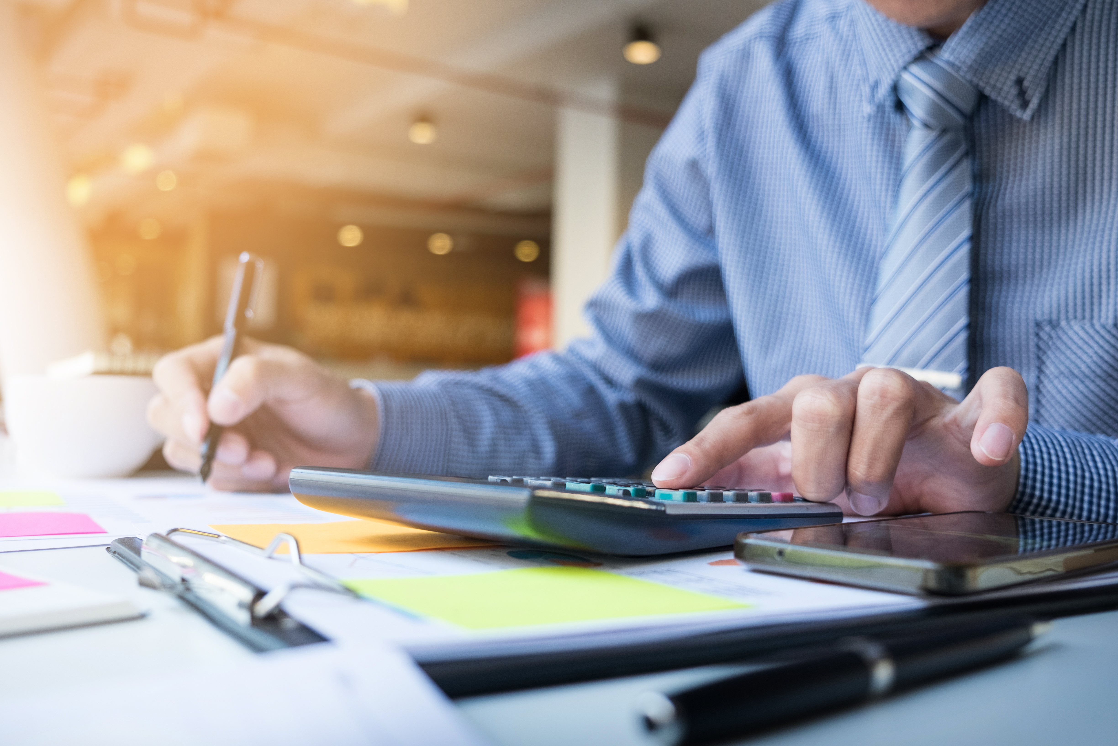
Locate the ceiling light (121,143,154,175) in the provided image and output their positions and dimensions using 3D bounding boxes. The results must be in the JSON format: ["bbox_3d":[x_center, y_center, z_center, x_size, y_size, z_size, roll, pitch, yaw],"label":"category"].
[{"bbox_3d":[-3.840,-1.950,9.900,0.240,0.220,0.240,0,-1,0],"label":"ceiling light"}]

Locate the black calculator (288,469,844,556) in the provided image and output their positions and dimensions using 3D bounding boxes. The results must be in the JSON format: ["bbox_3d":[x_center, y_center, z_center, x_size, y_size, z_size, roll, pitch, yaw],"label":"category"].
[{"bbox_3d":[0.007,0.046,0.414,0.173,0.026,0.130,1,-1,-45],"label":"black calculator"}]

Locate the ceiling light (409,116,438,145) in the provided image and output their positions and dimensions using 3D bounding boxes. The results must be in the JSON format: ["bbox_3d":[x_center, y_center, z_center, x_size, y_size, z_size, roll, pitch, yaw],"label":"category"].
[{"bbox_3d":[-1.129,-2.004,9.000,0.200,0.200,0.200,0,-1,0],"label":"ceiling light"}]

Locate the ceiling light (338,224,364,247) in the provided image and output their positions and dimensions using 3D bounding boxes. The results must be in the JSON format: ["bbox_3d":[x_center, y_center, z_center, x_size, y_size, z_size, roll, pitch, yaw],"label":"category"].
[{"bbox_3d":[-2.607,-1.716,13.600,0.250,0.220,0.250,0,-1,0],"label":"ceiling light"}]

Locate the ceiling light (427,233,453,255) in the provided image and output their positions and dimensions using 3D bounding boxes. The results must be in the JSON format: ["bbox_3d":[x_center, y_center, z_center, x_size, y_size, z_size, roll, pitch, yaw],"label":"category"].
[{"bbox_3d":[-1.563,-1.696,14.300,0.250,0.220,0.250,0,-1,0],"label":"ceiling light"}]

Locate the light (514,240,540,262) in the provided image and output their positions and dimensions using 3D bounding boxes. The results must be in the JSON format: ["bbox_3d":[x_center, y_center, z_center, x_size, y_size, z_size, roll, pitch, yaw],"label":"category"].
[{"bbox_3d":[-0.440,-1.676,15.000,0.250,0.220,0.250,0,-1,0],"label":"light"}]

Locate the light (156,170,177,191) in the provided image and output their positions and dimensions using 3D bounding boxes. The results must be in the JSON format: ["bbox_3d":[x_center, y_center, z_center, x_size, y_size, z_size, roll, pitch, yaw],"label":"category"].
[{"bbox_3d":[-3.970,-1.945,11.000,0.190,0.180,0.190,0,-1,0],"label":"light"}]

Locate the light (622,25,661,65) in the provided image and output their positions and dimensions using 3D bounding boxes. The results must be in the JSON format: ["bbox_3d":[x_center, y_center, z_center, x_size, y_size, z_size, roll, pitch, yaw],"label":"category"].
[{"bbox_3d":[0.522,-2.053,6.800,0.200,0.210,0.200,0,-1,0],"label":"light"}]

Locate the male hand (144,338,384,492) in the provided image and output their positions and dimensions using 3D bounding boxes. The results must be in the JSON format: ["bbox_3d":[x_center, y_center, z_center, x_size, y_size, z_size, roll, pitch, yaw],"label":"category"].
[{"bbox_3d":[-0.164,0.023,0.600,0.127,0.083,0.095,0,-1,-18],"label":"male hand"}]

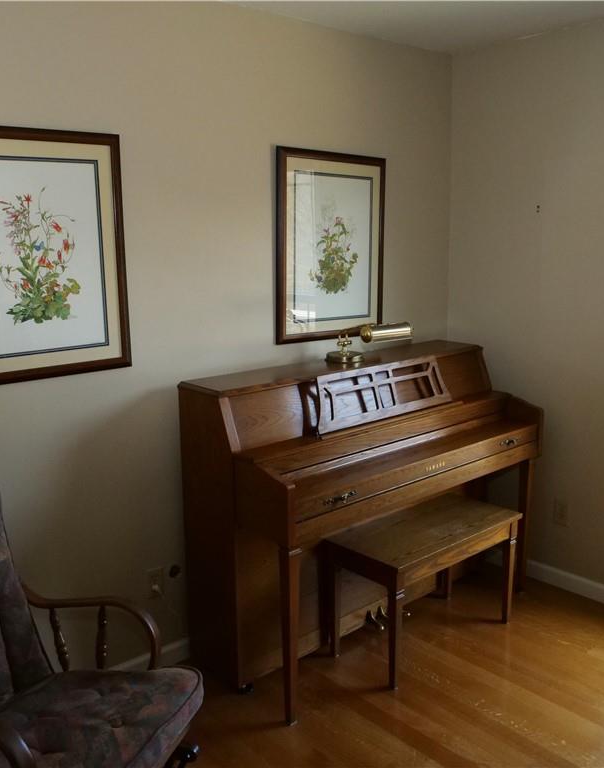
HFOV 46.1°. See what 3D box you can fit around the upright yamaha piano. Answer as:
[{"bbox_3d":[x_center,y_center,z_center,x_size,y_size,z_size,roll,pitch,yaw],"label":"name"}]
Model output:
[{"bbox_3d":[0.317,0.475,2.938,1.483,1.104,0.604,-10,15,-40],"label":"upright yamaha piano"}]

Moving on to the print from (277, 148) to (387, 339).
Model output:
[{"bbox_3d":[0.132,-0.574,2.993,0.614,0.762,0.025,-10,15,-40],"label":"print"}]

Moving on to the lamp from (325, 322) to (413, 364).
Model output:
[{"bbox_3d":[0.250,-0.167,2.904,0.288,0.171,0.313,-10,15,-40],"label":"lamp"}]

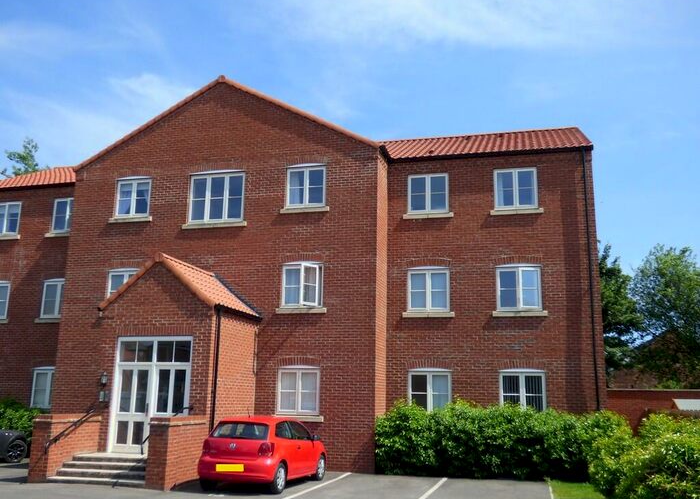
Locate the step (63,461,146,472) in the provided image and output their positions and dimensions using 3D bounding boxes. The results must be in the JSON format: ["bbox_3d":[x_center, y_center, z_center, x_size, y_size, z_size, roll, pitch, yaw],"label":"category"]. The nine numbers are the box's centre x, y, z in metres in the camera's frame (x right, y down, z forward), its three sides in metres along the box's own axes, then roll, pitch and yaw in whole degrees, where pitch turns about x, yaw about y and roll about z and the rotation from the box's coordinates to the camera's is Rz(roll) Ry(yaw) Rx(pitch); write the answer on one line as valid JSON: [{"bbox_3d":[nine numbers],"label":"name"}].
[{"bbox_3d":[-4.925,4.582,13.927,2.240,0.135,0.280,-2,-13,14],"label":"step"}]

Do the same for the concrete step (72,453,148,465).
[{"bbox_3d":[-4.833,4.624,14.670,2.247,0.140,0.882,-2,-13,15],"label":"concrete step"}]

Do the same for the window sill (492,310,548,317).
[{"bbox_3d":[4.481,1.714,17.559,1.393,0.140,0.160,-2,-13,14],"label":"window sill"}]

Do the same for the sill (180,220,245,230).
[{"bbox_3d":[-3.842,-0.652,18.974,1.950,0.140,0.170,-2,-13,15],"label":"sill"}]

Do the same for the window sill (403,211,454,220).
[{"bbox_3d":[2.218,-0.915,18.774,1.398,0.140,0.160,-2,-13,14],"label":"window sill"}]

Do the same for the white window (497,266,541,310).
[{"bbox_3d":[4.519,1.012,17.787,1.138,1.248,0.140,-2,-13,14],"label":"white window"}]

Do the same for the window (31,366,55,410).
[{"bbox_3d":[-9.387,4.327,20.868,1.150,1.250,0.120,-2,-13,15],"label":"window"}]

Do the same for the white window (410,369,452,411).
[{"bbox_3d":[2.115,3.846,17.751,1.138,1.147,0.100,-2,-13,15],"label":"white window"}]

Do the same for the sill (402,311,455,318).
[{"bbox_3d":[2.141,1.779,18.158,1.415,0.150,0.160,-2,-13,15],"label":"sill"}]

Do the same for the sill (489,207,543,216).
[{"bbox_3d":[4.521,-1.028,18.155,1.415,0.150,0.160,-2,-13,15],"label":"sill"}]

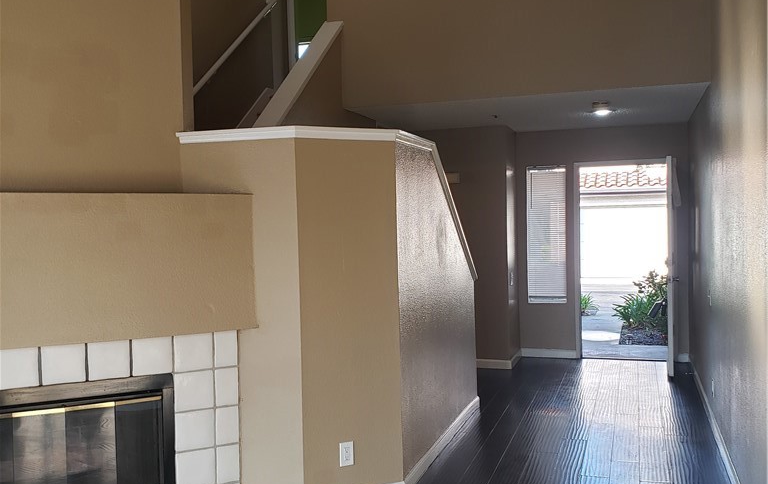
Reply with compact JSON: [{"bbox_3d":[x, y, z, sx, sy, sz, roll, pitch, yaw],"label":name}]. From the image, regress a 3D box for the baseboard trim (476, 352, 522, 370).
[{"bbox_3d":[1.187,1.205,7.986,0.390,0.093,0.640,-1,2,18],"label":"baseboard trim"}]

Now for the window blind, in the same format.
[{"bbox_3d":[1.725,-0.073,8.115,0.406,1.425,0.040,-1,2,18],"label":"window blind"}]

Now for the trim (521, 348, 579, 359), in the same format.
[{"bbox_3d":[1.748,1.187,8.130,0.593,0.093,0.018,-1,2,18],"label":"trim"}]

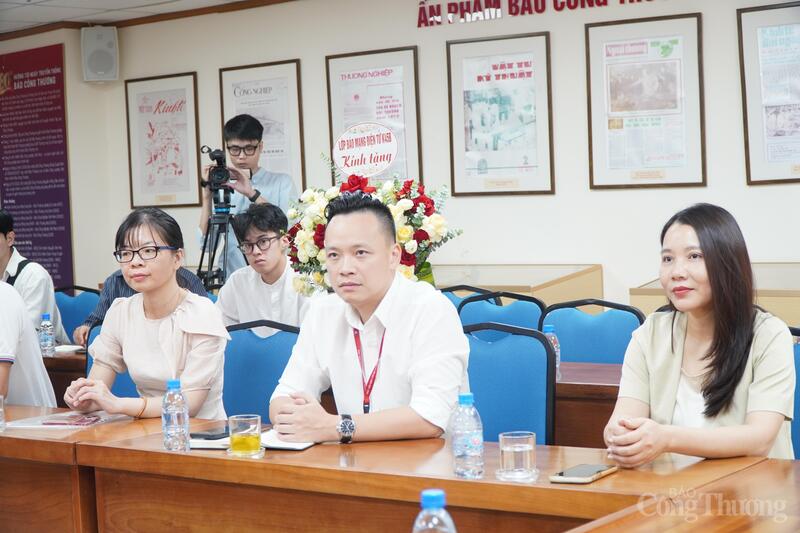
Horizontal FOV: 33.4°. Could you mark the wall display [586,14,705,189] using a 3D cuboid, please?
[{"bbox_3d":[1.093,-0.730,5.983,0.560,0.754,0.030,0,4,33],"label":"wall display"}]

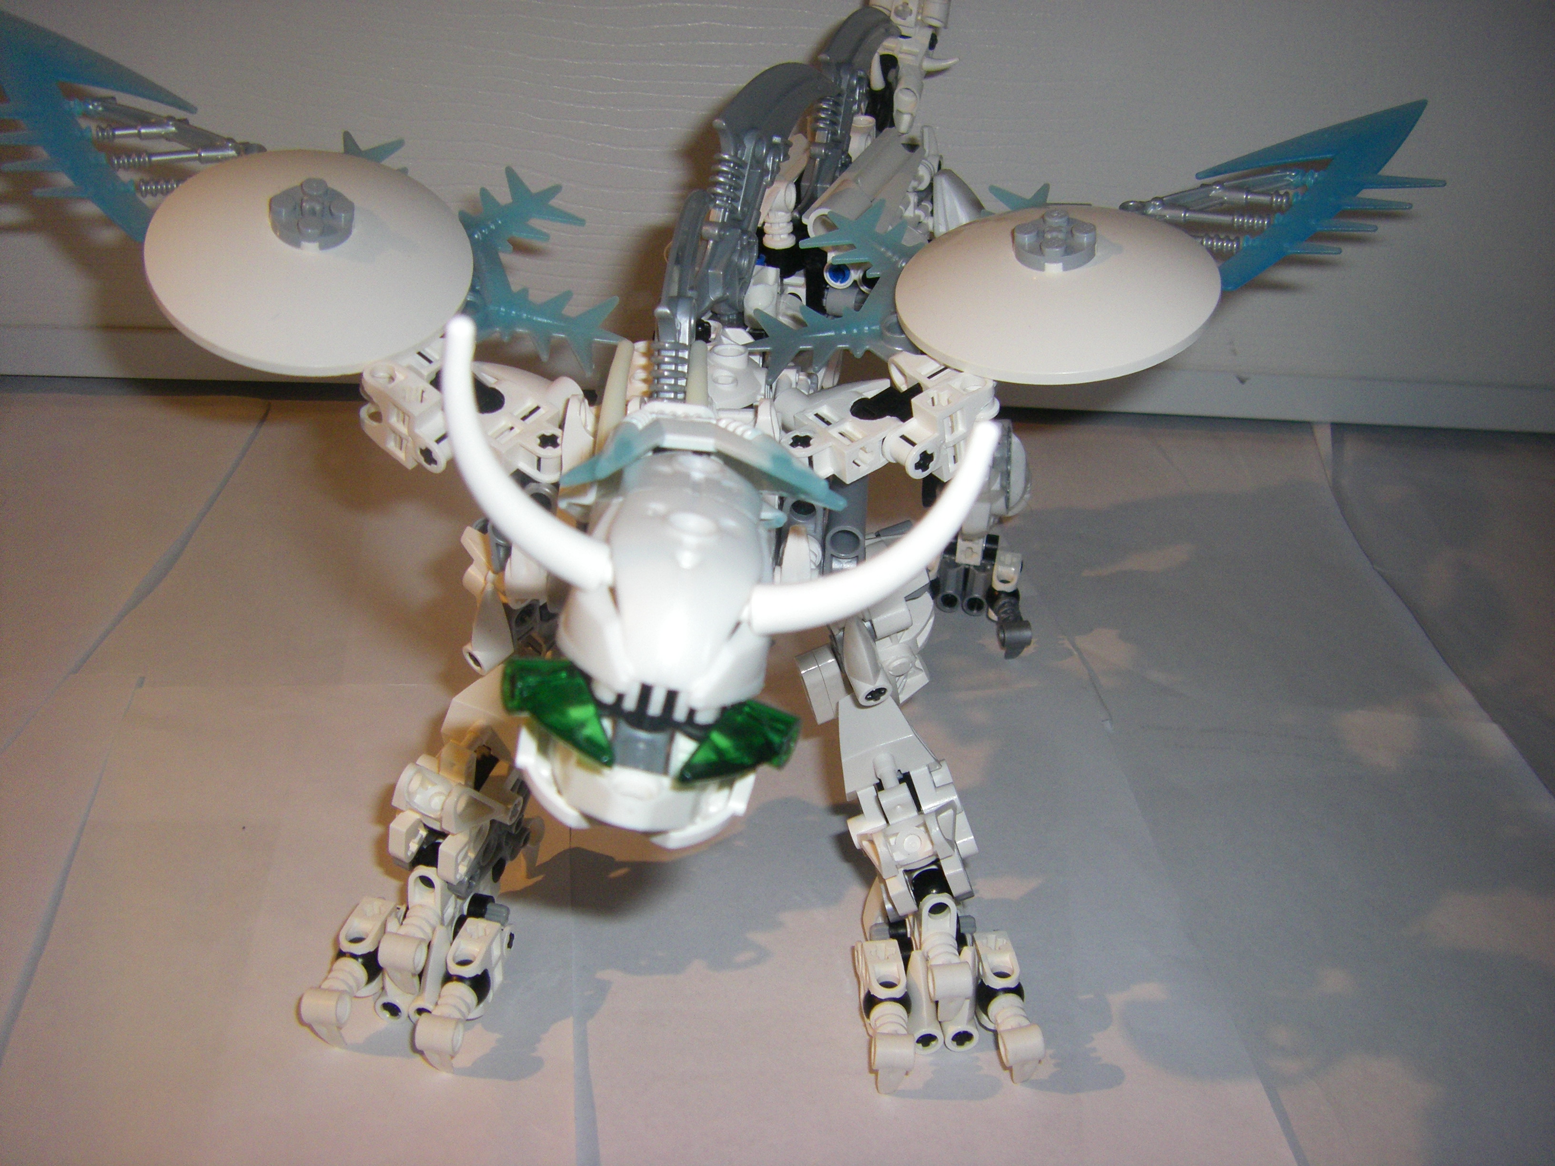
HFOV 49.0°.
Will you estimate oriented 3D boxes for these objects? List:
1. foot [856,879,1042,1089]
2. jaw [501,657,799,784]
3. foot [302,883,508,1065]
[{"bbox_3d":[0.038,0.084,0.374,0.039,0.031,0.041,-1,33,-7],"label":"foot"},{"bbox_3d":[-0.017,0.018,0.236,0.042,0.011,0.015,9,33,8],"label":"jaw"},{"bbox_3d":[-0.080,0.078,0.373,0.039,0.031,0.041,9,33,8],"label":"foot"}]

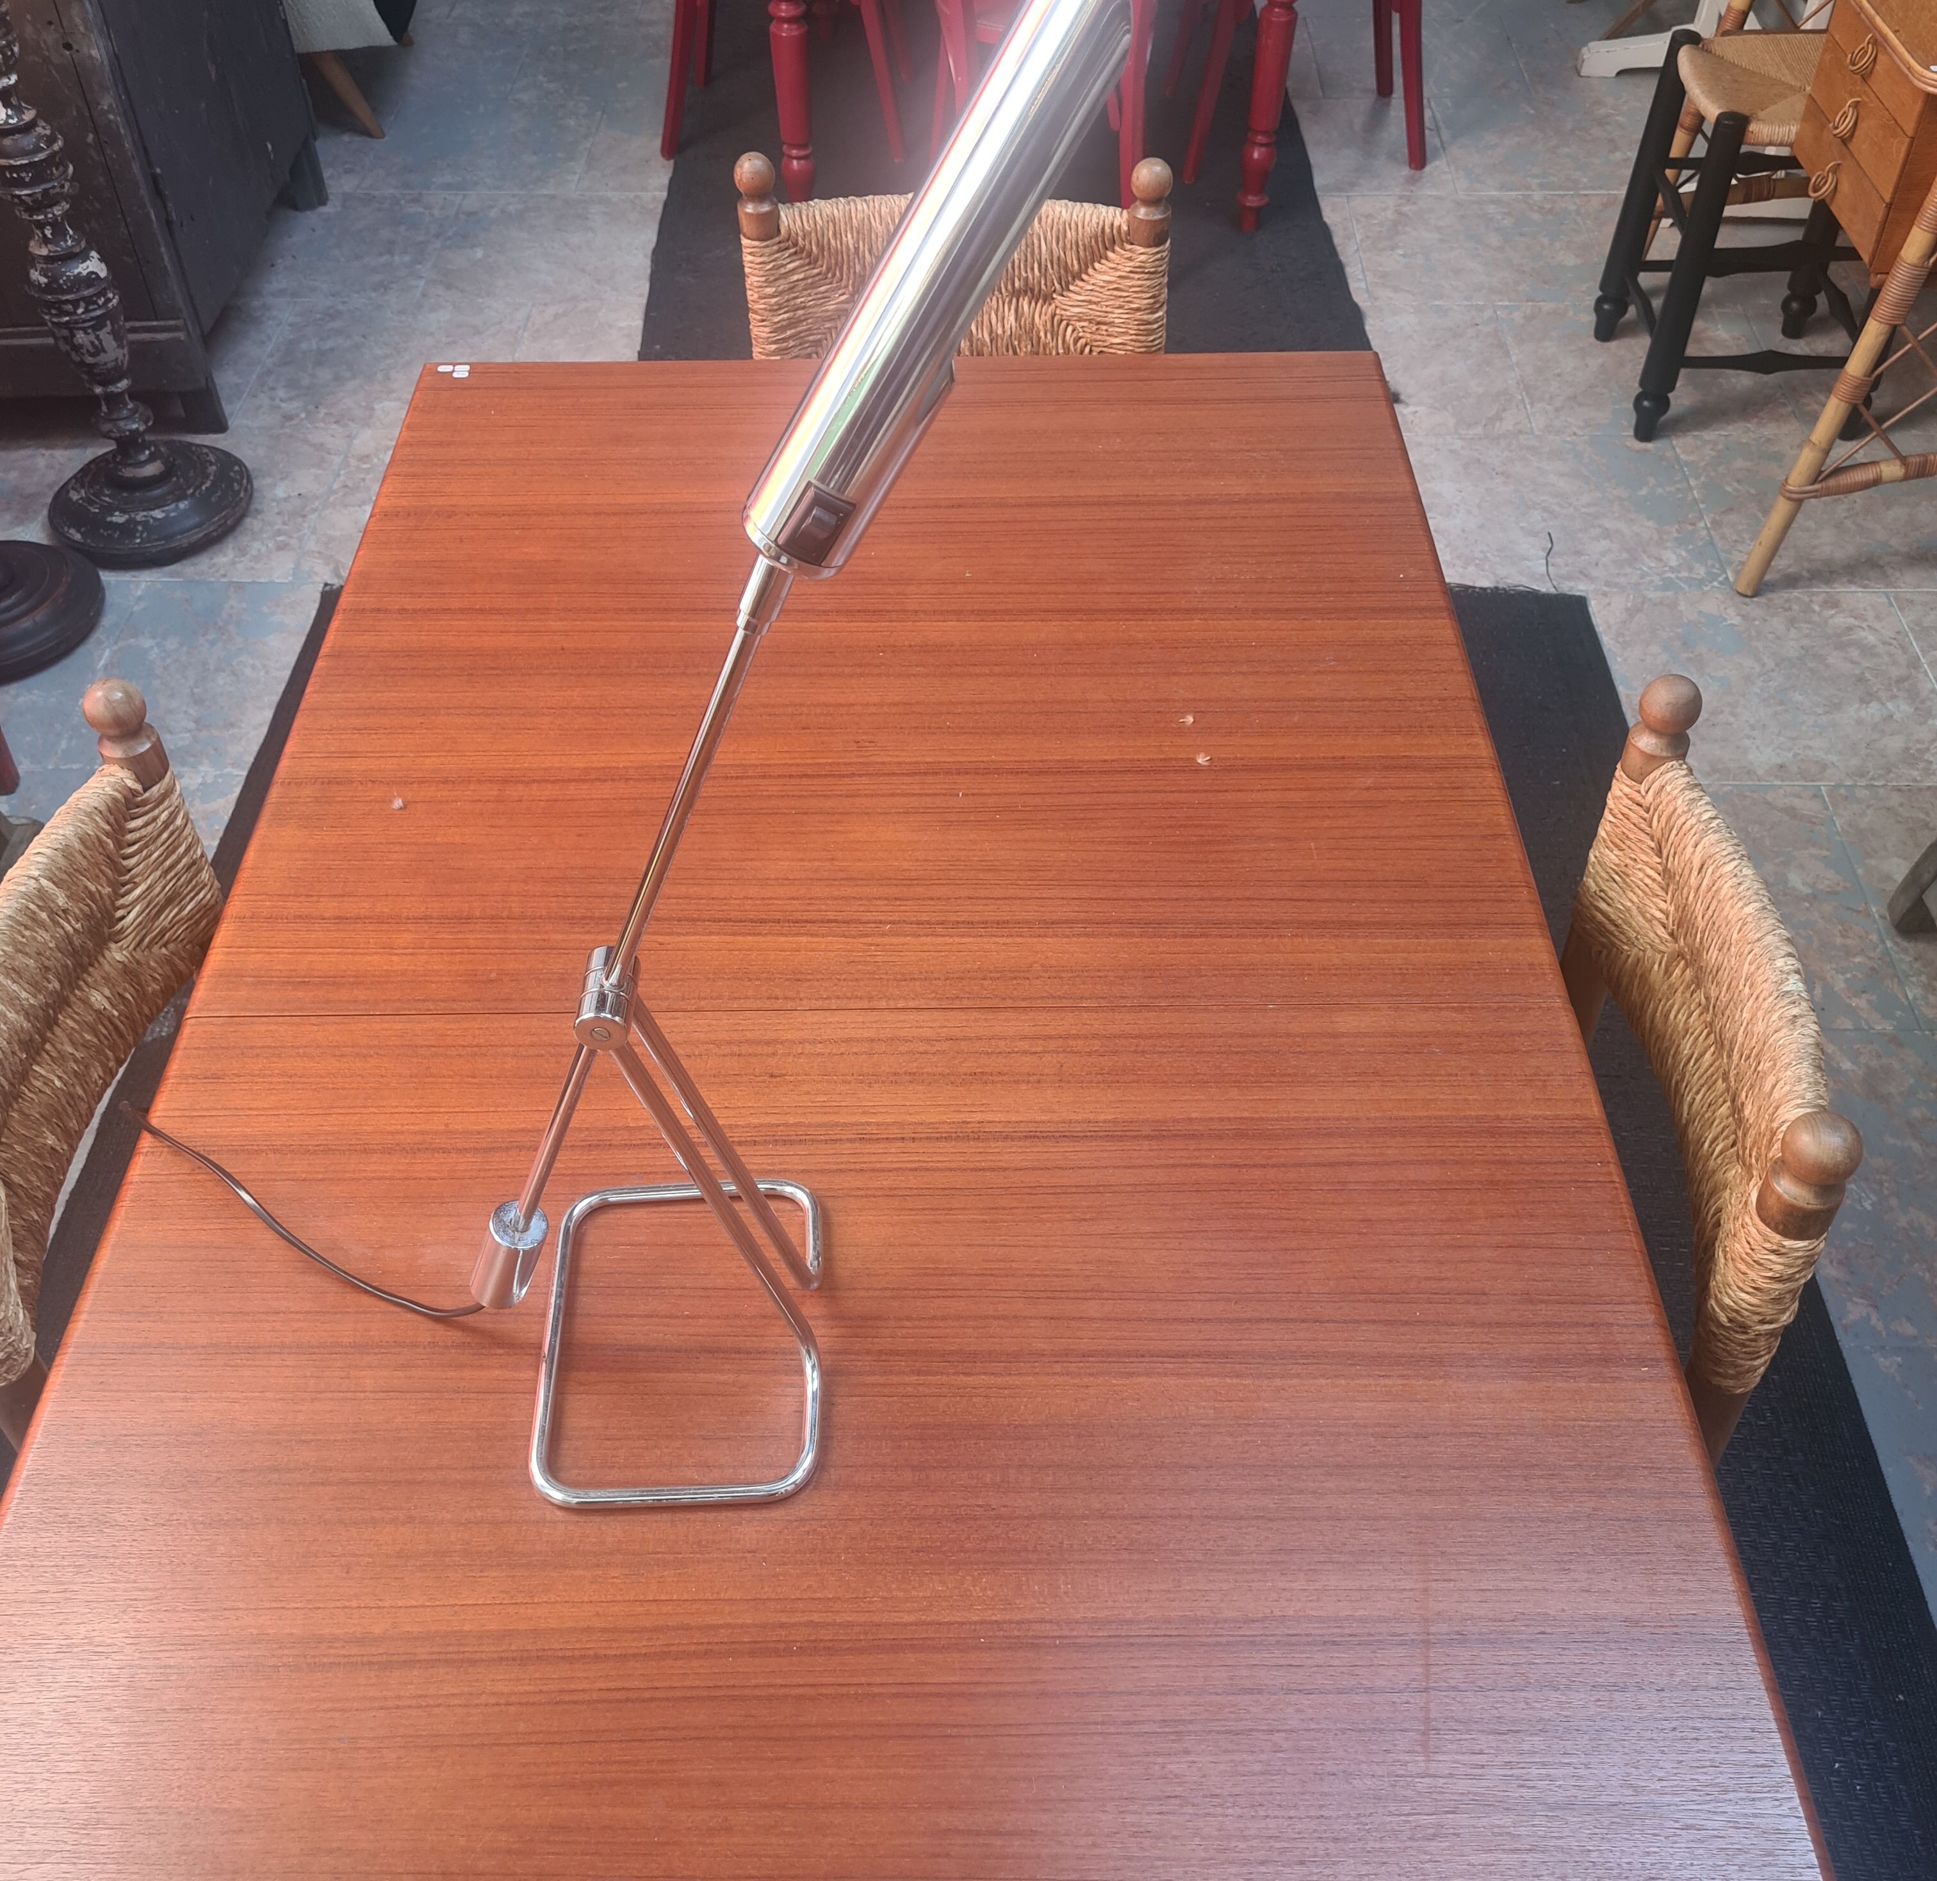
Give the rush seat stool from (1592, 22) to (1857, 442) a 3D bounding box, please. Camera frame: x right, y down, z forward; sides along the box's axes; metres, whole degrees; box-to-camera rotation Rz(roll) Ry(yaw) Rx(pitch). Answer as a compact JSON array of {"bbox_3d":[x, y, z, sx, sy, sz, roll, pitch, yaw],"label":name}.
[{"bbox_3d":[1.246,-1.098,3.034,0.375,0.510,0.370,1,47,1],"label":"rush seat stool"}]

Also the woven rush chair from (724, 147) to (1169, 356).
[{"bbox_3d":[-0.017,-0.412,2.199,0.480,0.800,0.490,1,47,1],"label":"woven rush chair"}]

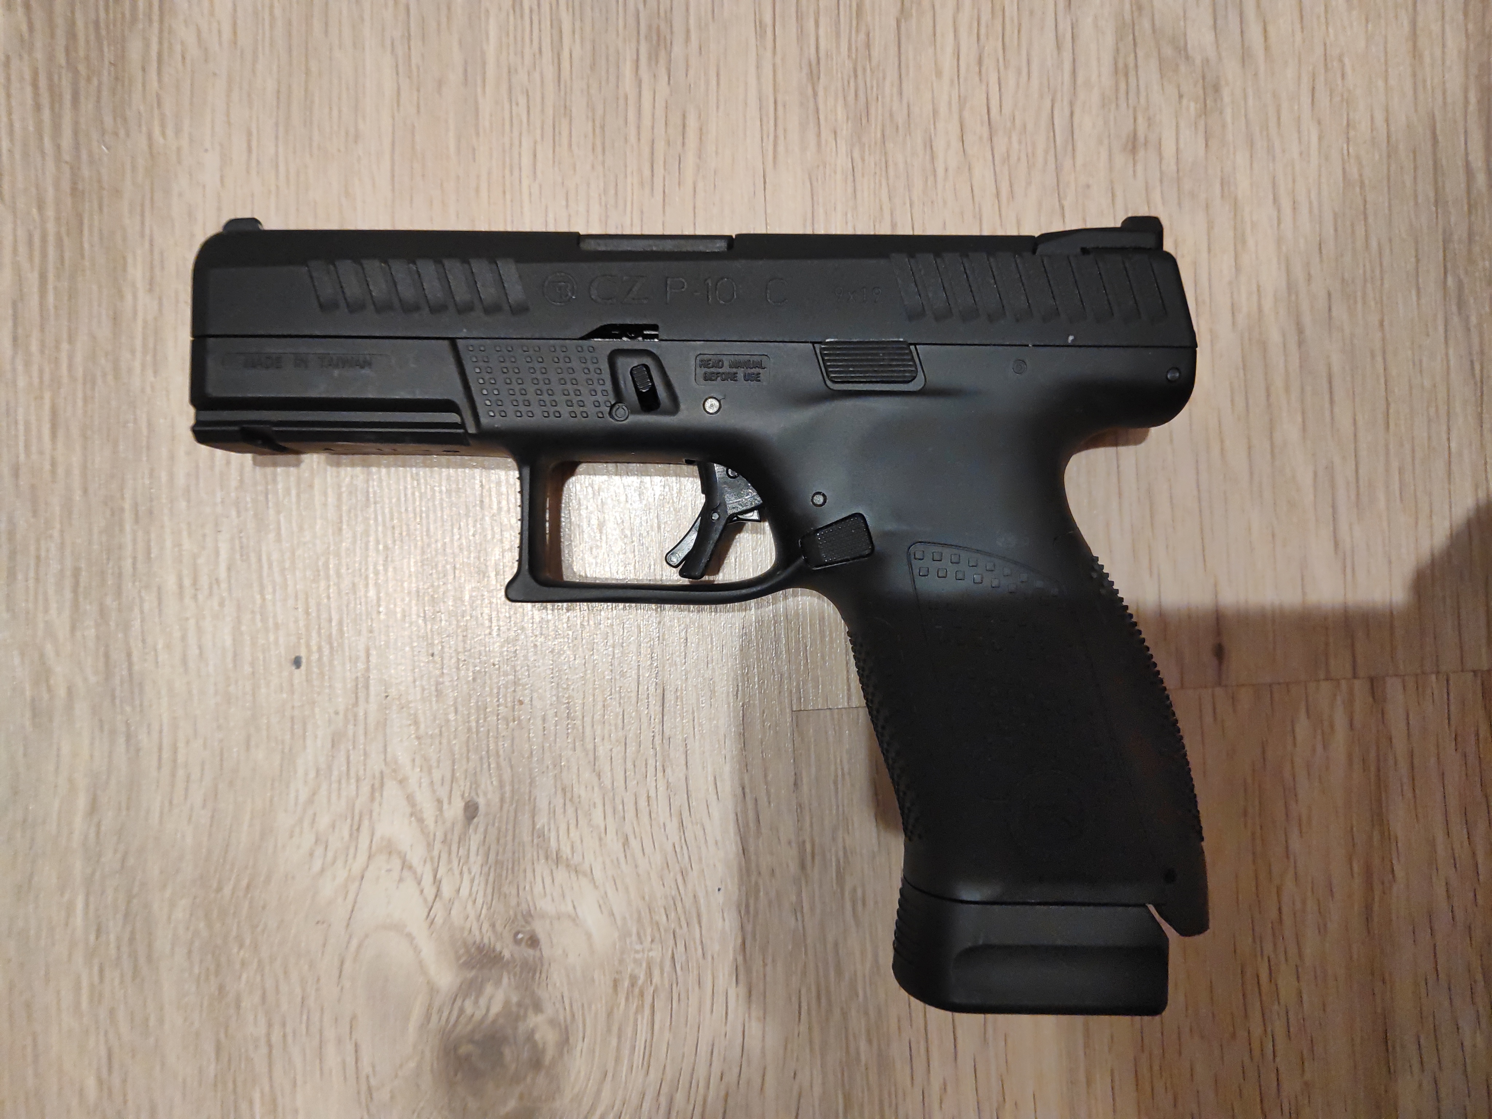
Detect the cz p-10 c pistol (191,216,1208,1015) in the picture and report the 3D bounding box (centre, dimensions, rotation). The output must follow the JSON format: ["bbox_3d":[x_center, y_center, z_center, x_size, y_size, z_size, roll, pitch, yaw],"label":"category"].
[{"bbox_3d":[-0.006,0.009,0.192,0.190,0.032,0.149,1,90,0],"label":"cz p-10 c pistol"}]

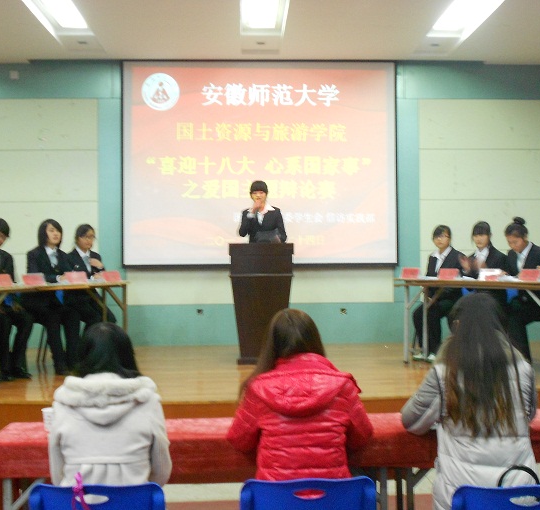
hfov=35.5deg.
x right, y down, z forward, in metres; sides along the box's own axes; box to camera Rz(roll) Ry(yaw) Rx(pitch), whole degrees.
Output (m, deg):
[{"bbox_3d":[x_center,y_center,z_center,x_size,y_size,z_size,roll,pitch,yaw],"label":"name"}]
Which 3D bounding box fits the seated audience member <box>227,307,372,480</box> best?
[{"bbox_3d":[0.093,0.801,3.000,0.510,1.260,0.720,-1,0,-3],"label":"seated audience member"}]

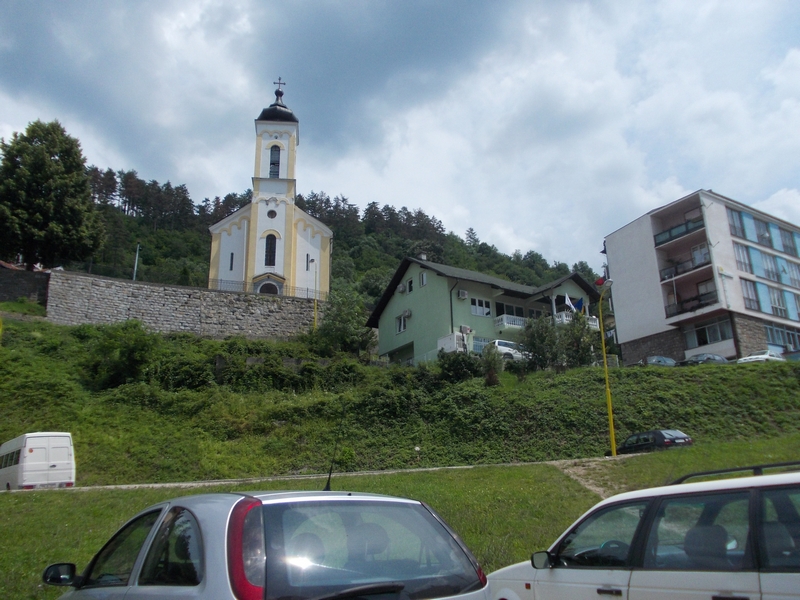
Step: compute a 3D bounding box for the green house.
[{"bbox_3d":[7.039,2.372,56.715,15.600,10.434,13.000,11,-22,-32],"label":"green house"}]

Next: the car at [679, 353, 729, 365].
[{"bbox_3d":[19.741,4.323,42.005,4.150,1.450,1.700,13,-23,-36],"label":"car"}]

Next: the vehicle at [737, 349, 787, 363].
[{"bbox_3d":[22.075,3.855,39.434,3.950,1.400,1.620,14,-24,-37],"label":"vehicle"}]

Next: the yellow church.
[{"bbox_3d":[-13.610,-7.850,73.089,11.484,25.656,20.000,2,-19,-7],"label":"yellow church"}]

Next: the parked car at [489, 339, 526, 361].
[{"bbox_3d":[8.337,3.714,45.416,4.150,1.500,1.700,13,-23,-24],"label":"parked car"}]

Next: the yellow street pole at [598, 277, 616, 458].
[{"bbox_3d":[9.634,2.952,29.259,0.850,8.100,0.300,-12,-23,33],"label":"yellow street pole"}]

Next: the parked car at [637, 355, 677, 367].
[{"bbox_3d":[17.450,4.659,44.458,4.100,1.430,1.680,13,-23,-36],"label":"parked car"}]

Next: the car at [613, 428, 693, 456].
[{"bbox_3d":[11.463,6.909,30.024,1.690,1.420,4.020,3,-18,-22],"label":"car"}]

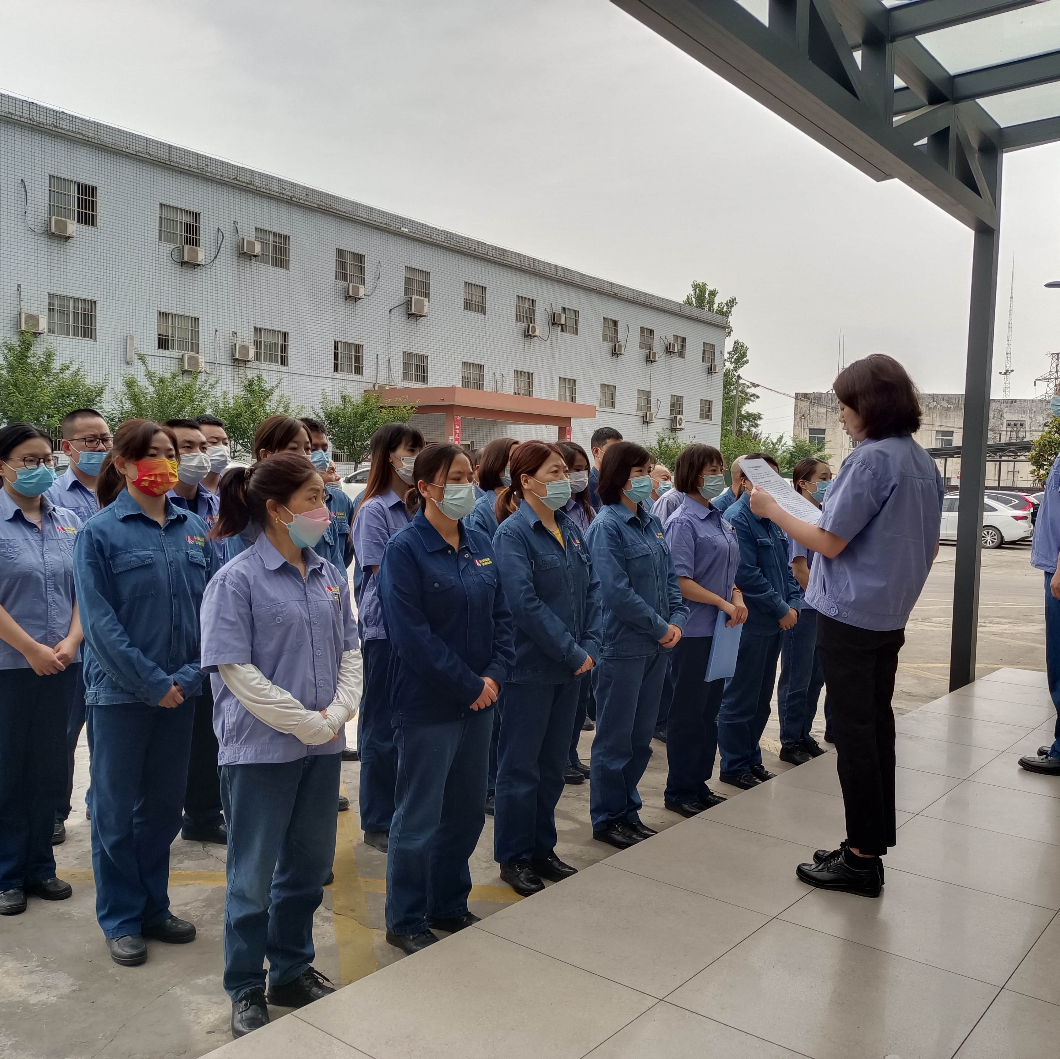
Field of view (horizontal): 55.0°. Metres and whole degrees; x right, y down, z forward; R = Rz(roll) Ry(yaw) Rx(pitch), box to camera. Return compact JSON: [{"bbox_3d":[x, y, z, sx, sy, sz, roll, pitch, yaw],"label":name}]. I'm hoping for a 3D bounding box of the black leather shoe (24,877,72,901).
[{"bbox_3d":[-1.695,1.202,3.521,0.260,0.100,0.100,2,3,19],"label":"black leather shoe"}]

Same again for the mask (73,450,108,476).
[{"bbox_3d":[-1.765,-0.267,4.110,0.085,0.105,0.150,4,4,41],"label":"mask"}]

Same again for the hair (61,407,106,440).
[{"bbox_3d":[-1.759,-0.415,4.020,0.180,0.130,0.158,4,4,39],"label":"hair"}]

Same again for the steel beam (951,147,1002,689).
[{"bbox_3d":[2.819,-0.548,6.435,0.125,3.560,0.125,4,3,39],"label":"steel beam"}]

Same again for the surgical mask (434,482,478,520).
[{"bbox_3d":[-0.226,-0.087,3.090,0.080,0.115,0.135,4,4,40],"label":"surgical mask"}]

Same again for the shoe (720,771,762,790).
[{"bbox_3d":[1.044,1.194,4.972,0.100,0.100,0.260,-1,4,-43],"label":"shoe"}]

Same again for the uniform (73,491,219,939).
[{"bbox_3d":[-1.190,0.569,3.175,0.350,1.375,0.470,4,4,41],"label":"uniform"}]

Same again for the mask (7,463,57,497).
[{"bbox_3d":[-1.650,-0.167,3.377,0.095,0.112,0.145,3,3,21],"label":"mask"}]

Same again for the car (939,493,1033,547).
[{"bbox_3d":[12.380,-0.285,30.666,4.650,1.470,1.800,4,3,39],"label":"car"}]

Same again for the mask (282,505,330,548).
[{"bbox_3d":[-0.607,-0.013,2.754,0.100,0.112,0.130,2,3,11],"label":"mask"}]

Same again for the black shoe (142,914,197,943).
[{"bbox_3d":[-1.176,1.230,3.228,0.260,0.100,0.100,2,3,17],"label":"black shoe"}]

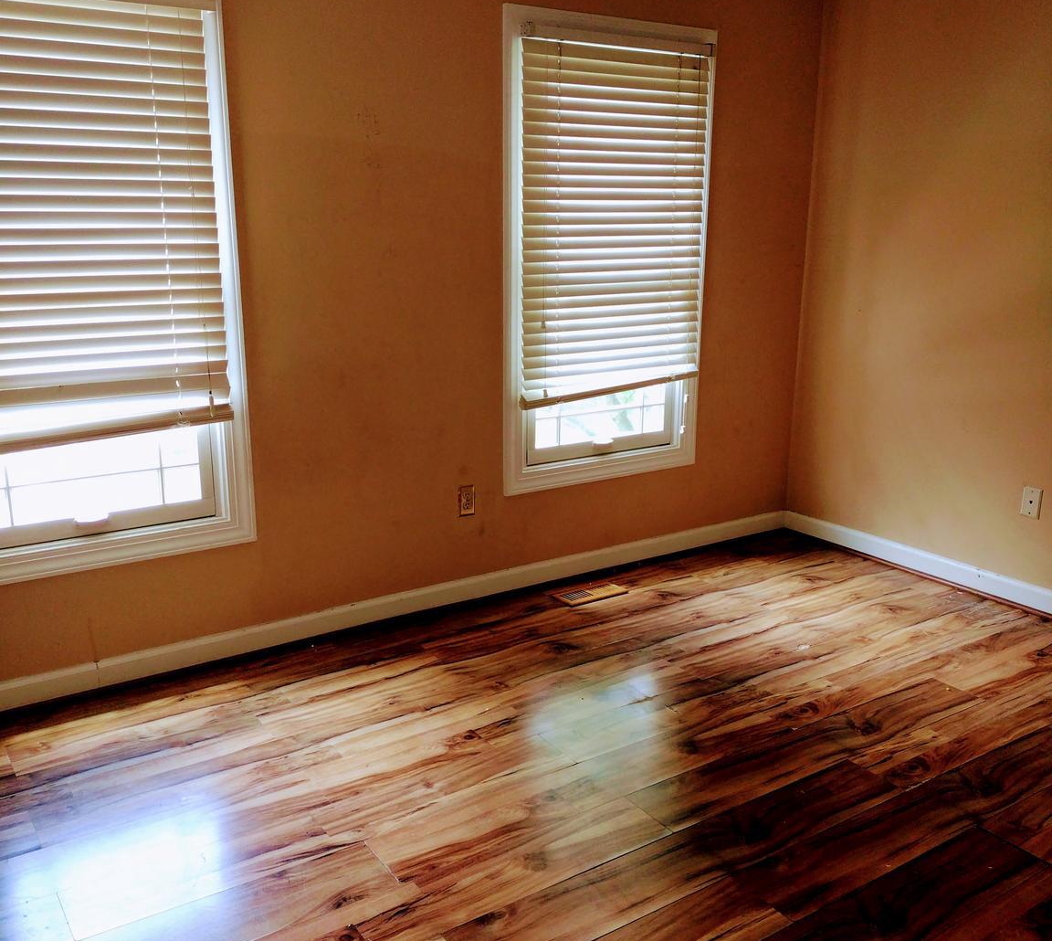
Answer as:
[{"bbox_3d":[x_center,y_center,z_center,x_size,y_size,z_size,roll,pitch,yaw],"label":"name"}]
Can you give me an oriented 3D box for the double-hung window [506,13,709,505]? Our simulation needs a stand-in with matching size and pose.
[{"bbox_3d":[0.311,-0.818,4.235,0.989,1.733,0.110,-9,16,-34],"label":"double-hung window"}]

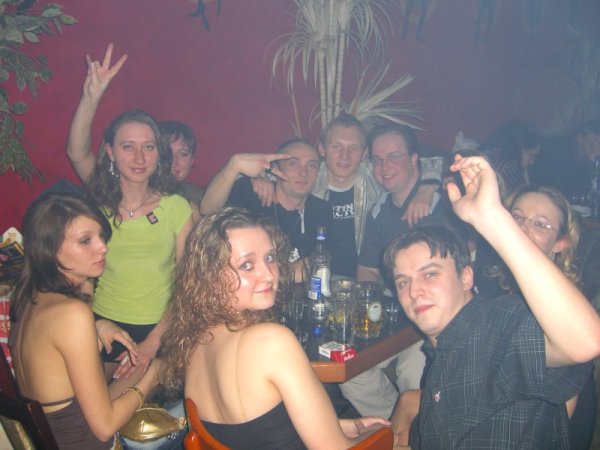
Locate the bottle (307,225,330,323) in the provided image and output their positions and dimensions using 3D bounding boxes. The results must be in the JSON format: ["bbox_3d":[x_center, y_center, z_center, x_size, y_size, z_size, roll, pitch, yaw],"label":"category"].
[{"bbox_3d":[0.067,0.154,2.117,0.073,0.296,0.073,5,11,26],"label":"bottle"}]

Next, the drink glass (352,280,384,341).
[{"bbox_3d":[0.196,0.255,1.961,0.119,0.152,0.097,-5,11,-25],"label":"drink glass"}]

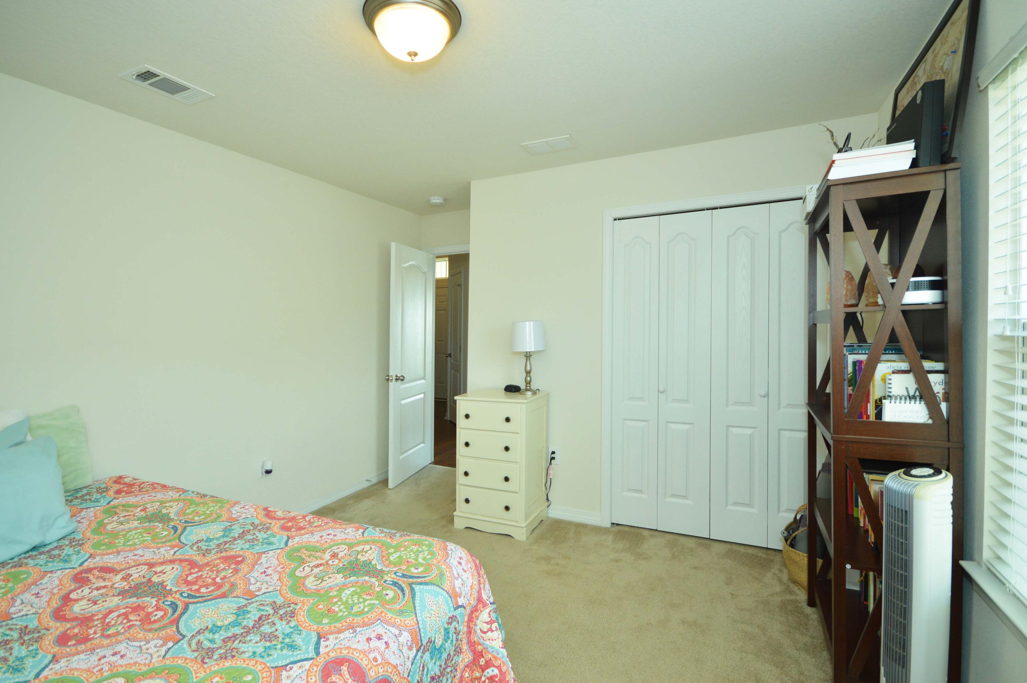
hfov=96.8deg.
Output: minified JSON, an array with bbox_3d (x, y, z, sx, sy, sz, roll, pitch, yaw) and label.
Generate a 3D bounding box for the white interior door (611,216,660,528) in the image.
[{"bbox_3d":[0.796,0.212,2.974,0.295,2.007,0.035,0,3,25],"label":"white interior door"}]

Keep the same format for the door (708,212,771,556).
[{"bbox_3d":[1.345,0.216,2.716,0.303,2.007,0.035,0,3,25],"label":"door"}]

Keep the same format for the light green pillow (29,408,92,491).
[{"bbox_3d":[-2.084,0.504,1.877,0.150,0.390,0.480,-16,-4,25],"label":"light green pillow"}]

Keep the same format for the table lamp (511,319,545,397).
[{"bbox_3d":[0.102,0.112,3.104,0.230,0.505,0.230,-1,3,0],"label":"table lamp"}]

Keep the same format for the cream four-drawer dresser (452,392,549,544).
[{"bbox_3d":[-0.083,0.811,3.150,0.530,0.890,0.380,0,3,25],"label":"cream four-drawer dresser"}]

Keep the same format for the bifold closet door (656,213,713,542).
[{"bbox_3d":[1.066,0.214,2.847,0.303,2.007,0.035,0,3,25],"label":"bifold closet door"}]

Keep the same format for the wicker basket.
[{"bbox_3d":[1.596,1.084,2.337,0.390,0.380,0.390,0,3,25],"label":"wicker basket"}]

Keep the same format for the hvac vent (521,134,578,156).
[{"bbox_3d":[0.216,-1.154,2.711,0.300,0.020,0.200,0,3,25],"label":"hvac vent"}]

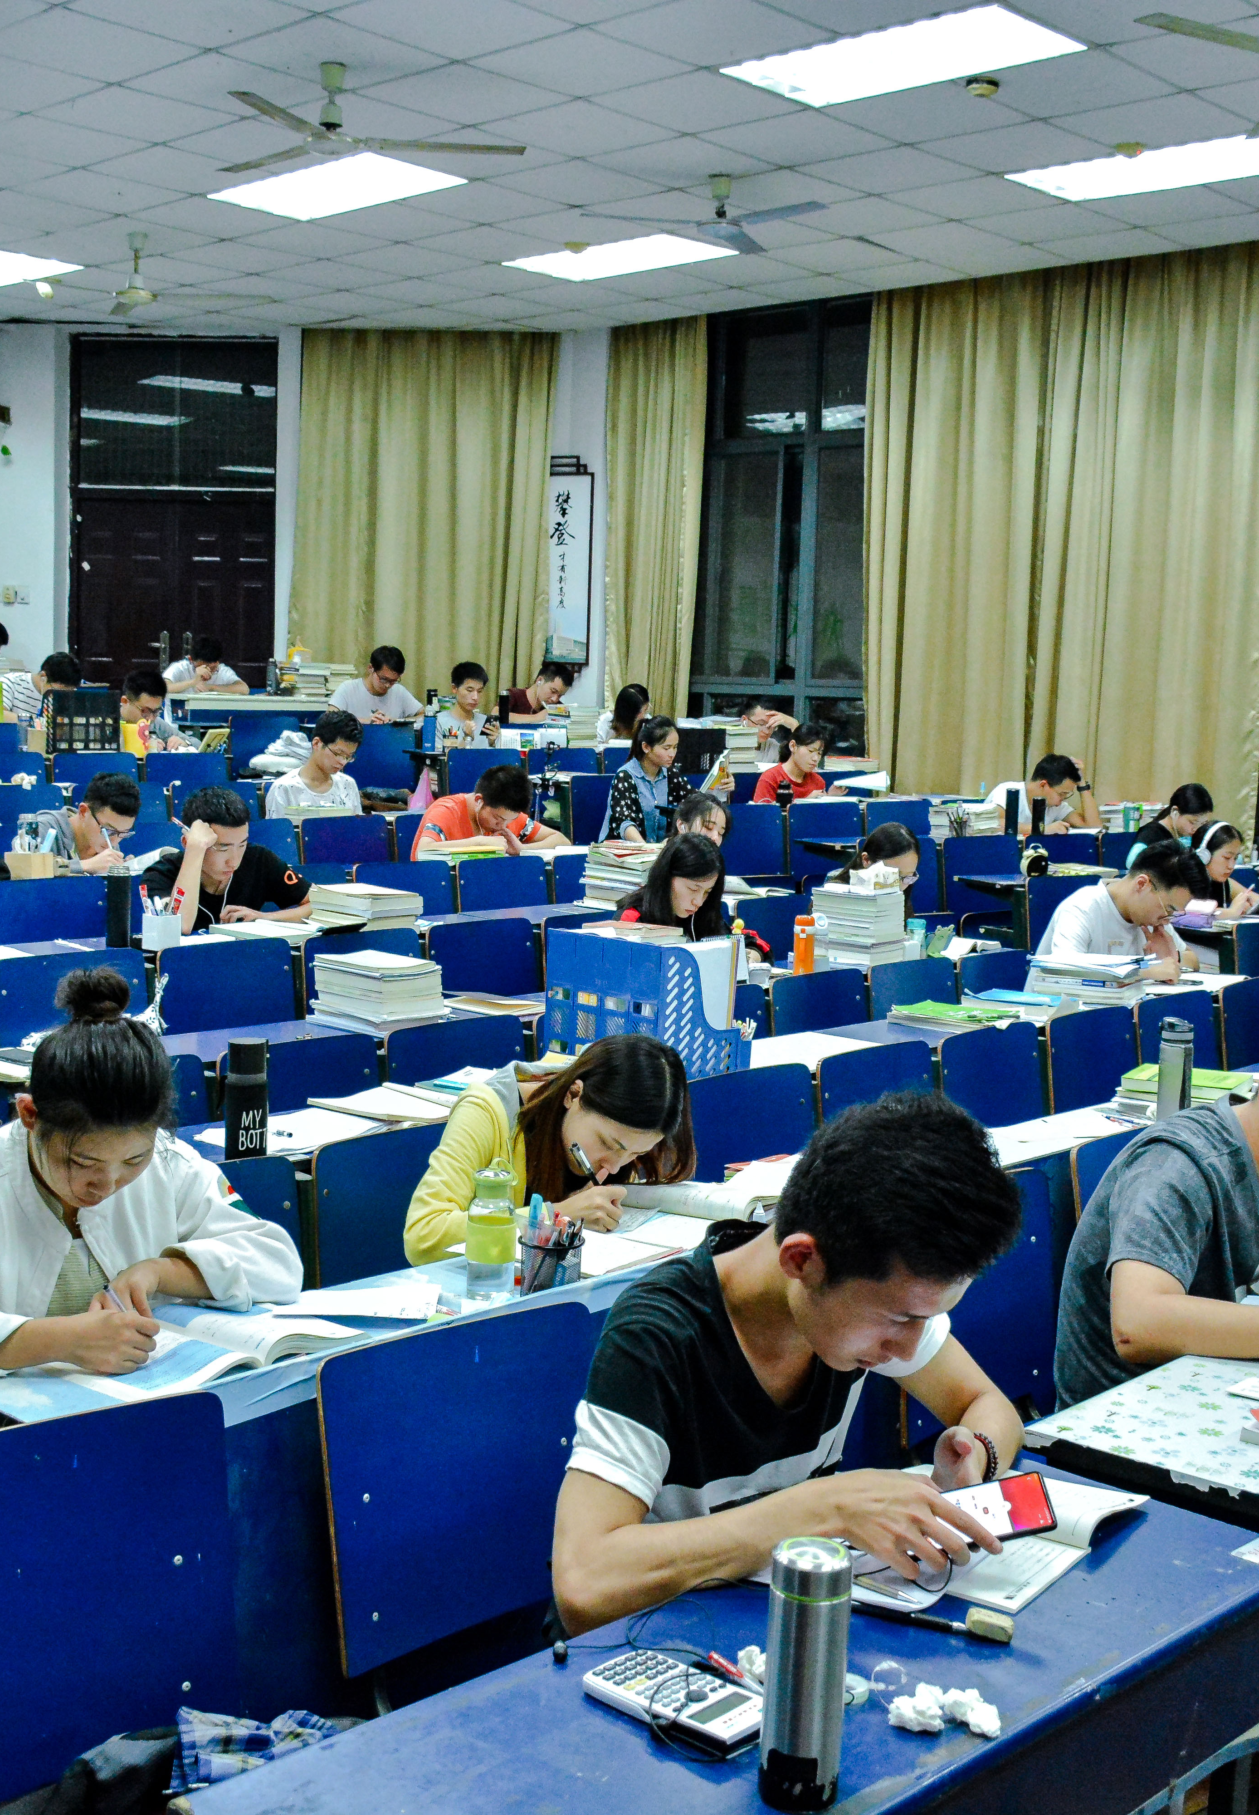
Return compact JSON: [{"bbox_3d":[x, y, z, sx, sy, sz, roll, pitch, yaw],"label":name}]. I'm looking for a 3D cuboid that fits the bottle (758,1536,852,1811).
[{"bbox_3d":[0.140,0.616,1.645,0.066,0.203,0.066,1,6,0],"label":"bottle"}]

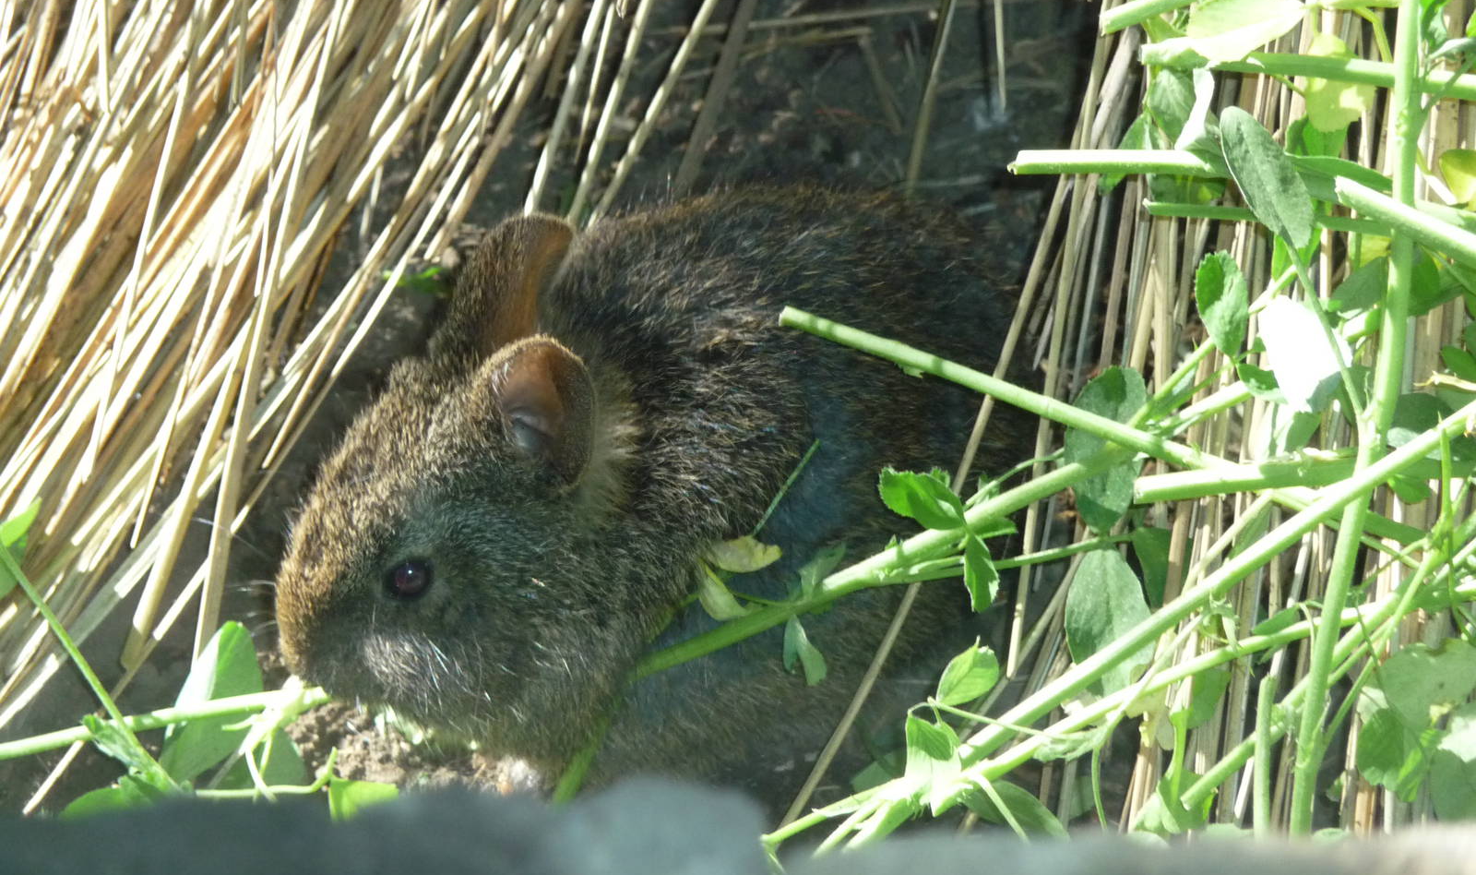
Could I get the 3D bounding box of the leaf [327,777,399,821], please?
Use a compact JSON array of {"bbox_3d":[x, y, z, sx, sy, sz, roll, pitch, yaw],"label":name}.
[{"bbox_3d":[-0.089,0.087,2.680,0.017,0.008,0.013,0,73,0],"label":"leaf"}]

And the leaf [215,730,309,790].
[{"bbox_3d":[-0.099,0.071,2.340,0.019,0.010,0.021,6,73,2],"label":"leaf"}]

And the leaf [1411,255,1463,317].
[{"bbox_3d":[0.168,-0.037,2.720,0.013,0.007,0.016,11,73,4],"label":"leaf"}]

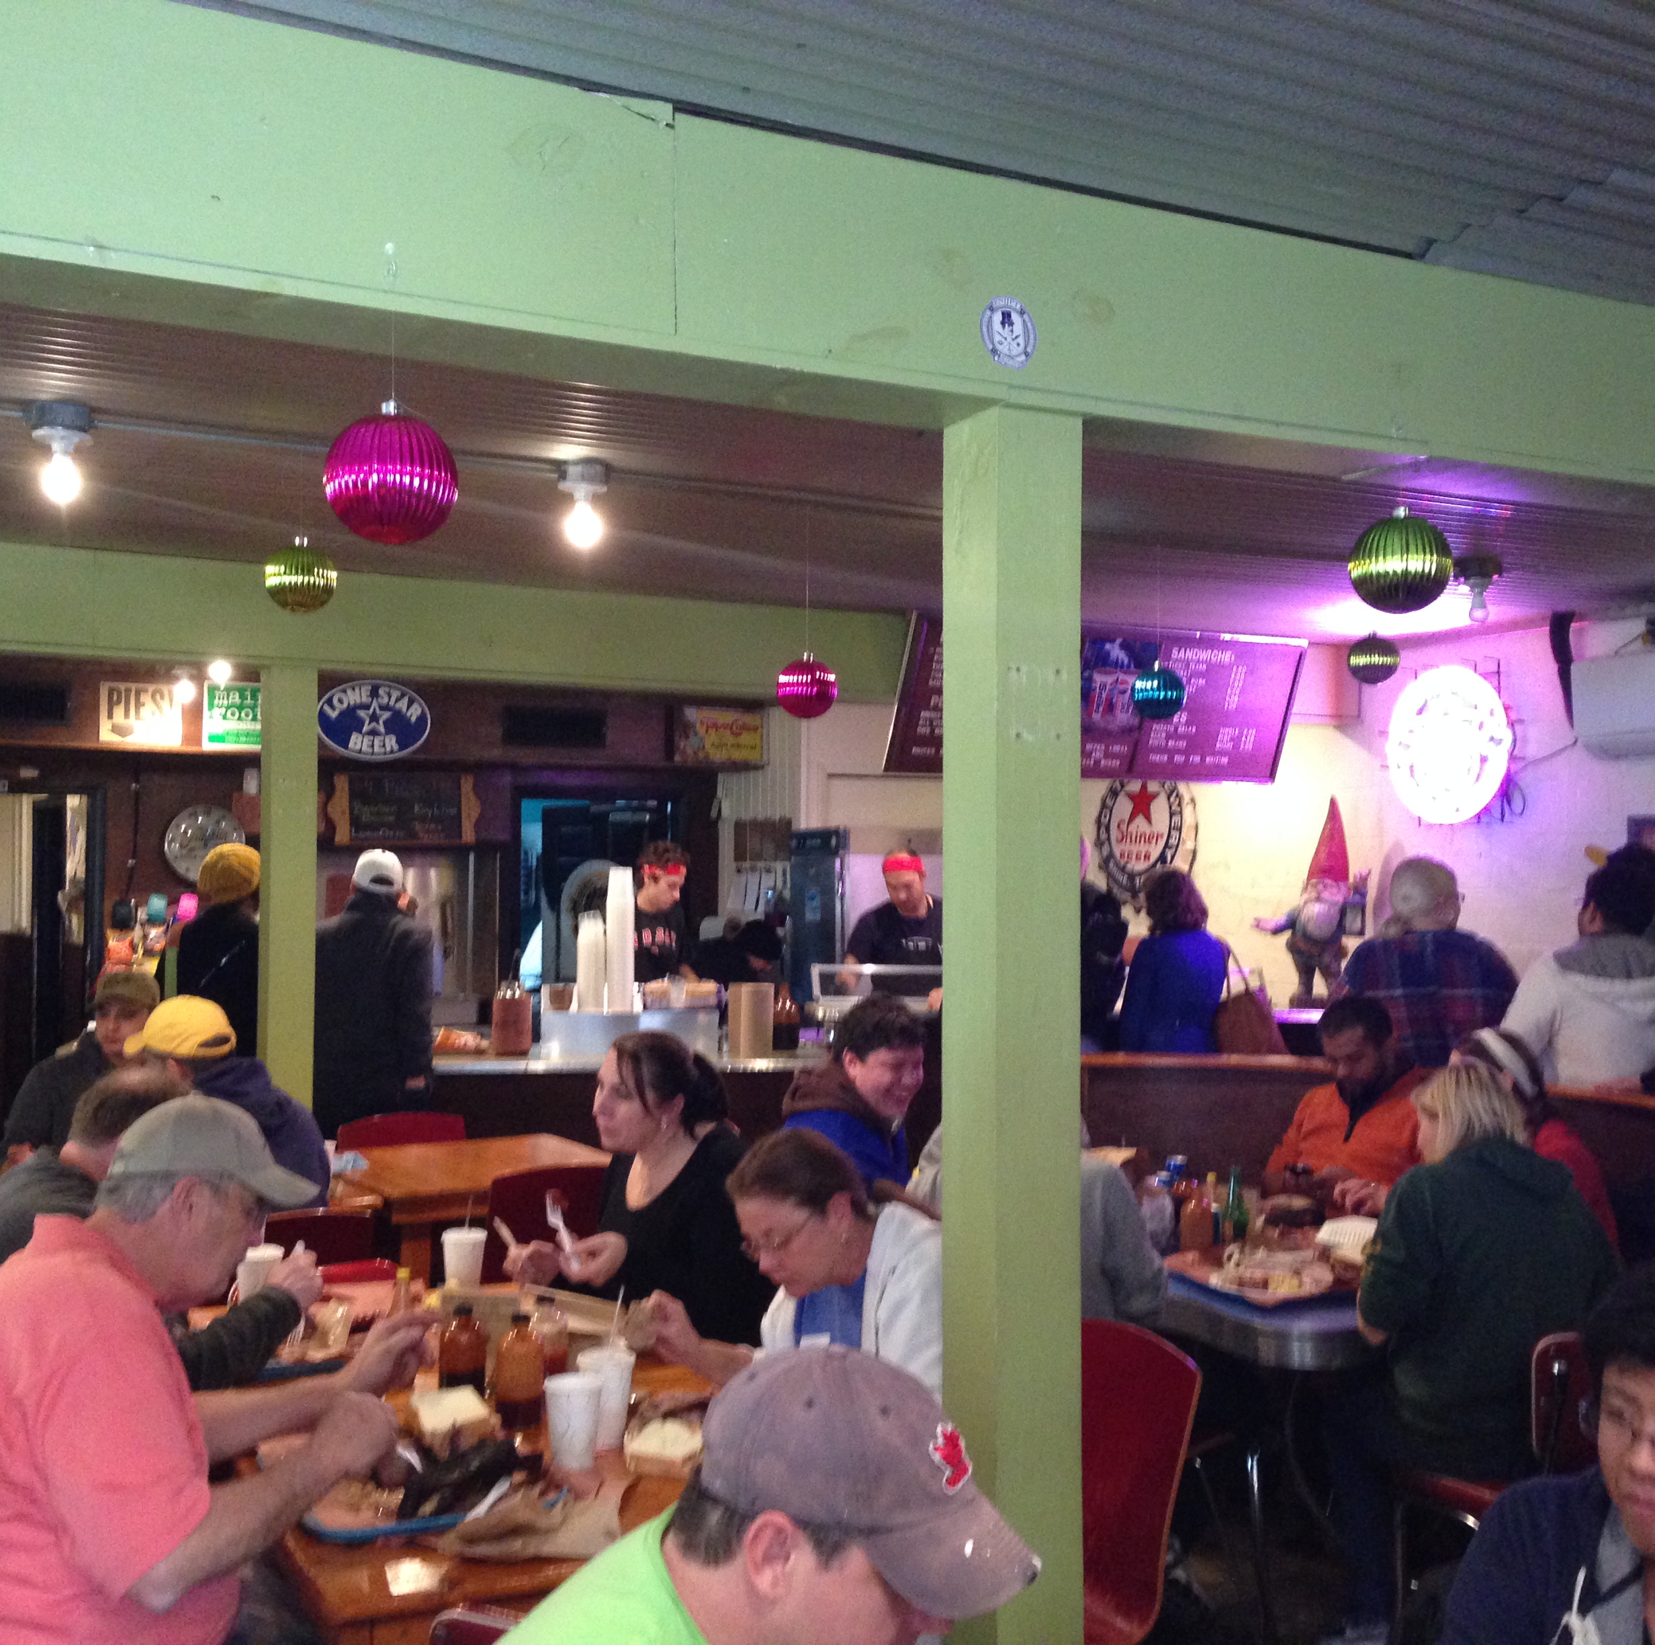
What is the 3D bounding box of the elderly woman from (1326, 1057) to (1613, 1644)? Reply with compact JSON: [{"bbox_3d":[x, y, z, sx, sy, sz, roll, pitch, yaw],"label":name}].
[{"bbox_3d":[1.338,1.141,4.359,0.480,1.270,0.720,1,-2,-32],"label":"elderly woman"}]

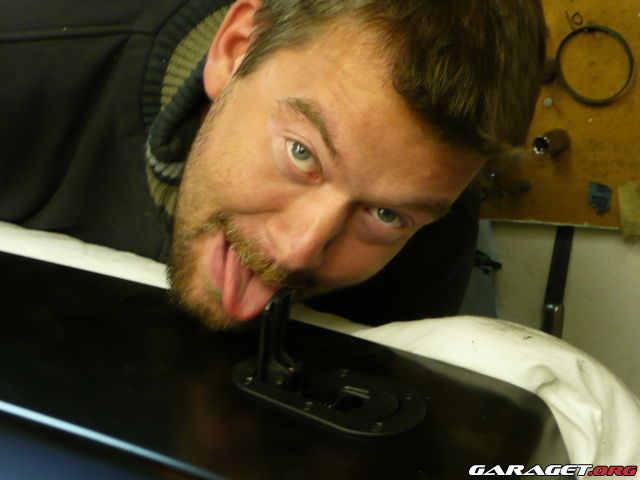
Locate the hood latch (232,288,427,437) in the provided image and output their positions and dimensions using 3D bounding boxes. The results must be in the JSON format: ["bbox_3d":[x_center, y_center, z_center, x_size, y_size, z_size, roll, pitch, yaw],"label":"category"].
[{"bbox_3d":[0.003,0.063,0.894,0.127,0.068,0.058,17,33,34],"label":"hood latch"}]

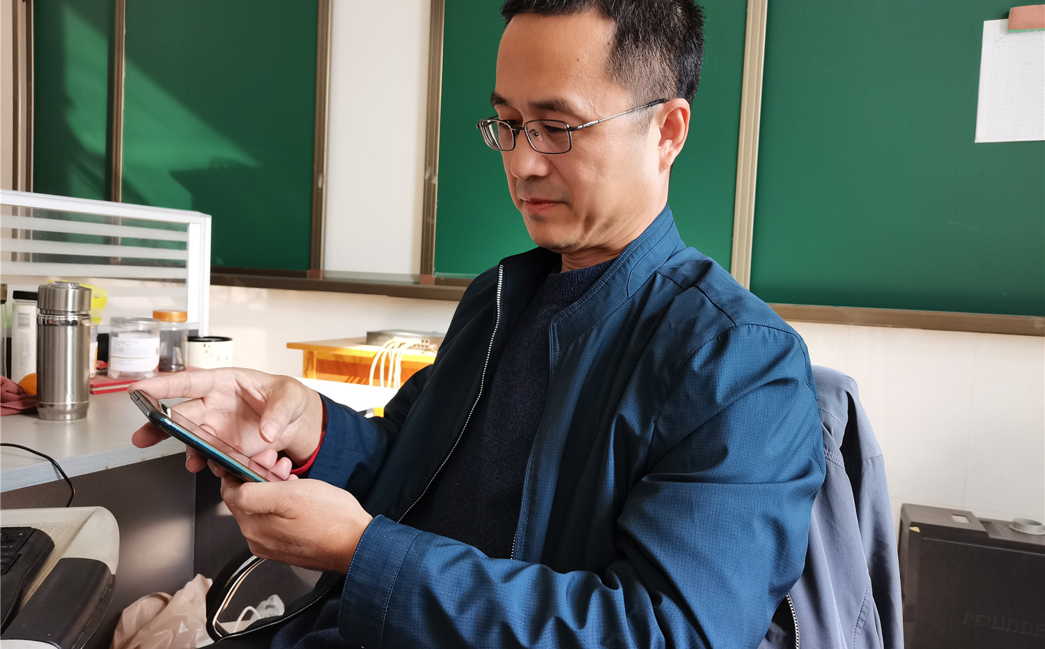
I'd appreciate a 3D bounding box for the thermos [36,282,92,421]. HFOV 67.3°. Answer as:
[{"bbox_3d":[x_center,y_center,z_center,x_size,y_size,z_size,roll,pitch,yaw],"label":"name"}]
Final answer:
[{"bbox_3d":[-0.702,0.039,1.204,0.071,0.206,0.071,4,4,24],"label":"thermos"}]

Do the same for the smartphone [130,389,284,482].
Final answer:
[{"bbox_3d":[-0.231,0.106,0.624,0.158,0.009,0.074,43,-17,-32],"label":"smartphone"}]

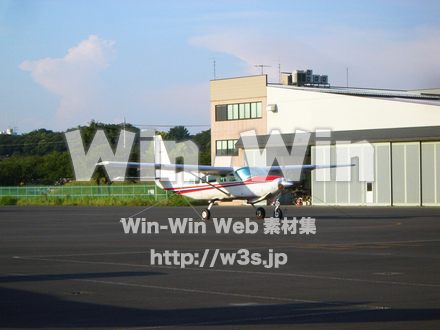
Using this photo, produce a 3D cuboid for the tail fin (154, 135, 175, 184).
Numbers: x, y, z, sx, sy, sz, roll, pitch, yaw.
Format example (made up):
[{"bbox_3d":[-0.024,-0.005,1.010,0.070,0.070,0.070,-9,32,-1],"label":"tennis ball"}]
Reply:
[{"bbox_3d":[-2.898,-0.330,76.594,0.280,2.570,1.950,0,-1,-36],"label":"tail fin"}]

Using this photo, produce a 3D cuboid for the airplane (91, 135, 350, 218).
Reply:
[{"bbox_3d":[-0.041,0.549,72.683,15.860,4.520,11.600,0,-1,-36],"label":"airplane"}]

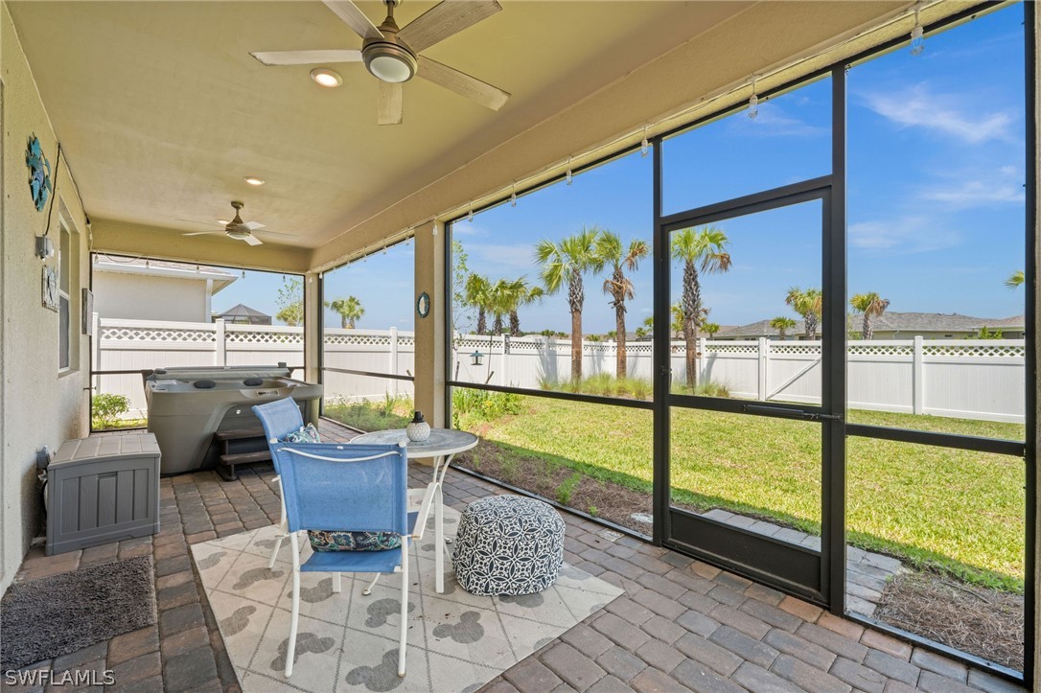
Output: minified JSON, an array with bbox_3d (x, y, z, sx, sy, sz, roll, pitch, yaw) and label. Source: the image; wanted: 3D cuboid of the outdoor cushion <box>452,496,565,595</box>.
[{"bbox_3d":[-0.065,1.080,2.480,0.630,0.360,0.630,0,0,0],"label":"outdoor cushion"}]

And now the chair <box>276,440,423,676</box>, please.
[{"bbox_3d":[-0.700,0.827,1.962,0.590,0.930,0.680,0,0,0],"label":"chair"}]

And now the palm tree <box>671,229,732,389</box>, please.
[{"bbox_3d":[5.555,-1.051,13.400,1.800,5.363,1.800,0,0,0],"label":"palm tree"}]

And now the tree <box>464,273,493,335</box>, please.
[{"bbox_3d":[-2.020,-0.949,21.000,1.500,5.159,1.500,0,0,0],"label":"tree"}]

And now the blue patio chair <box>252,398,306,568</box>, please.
[{"bbox_3d":[-1.200,0.800,2.720,0.700,0.920,0.560,0,0,-3],"label":"blue patio chair"}]

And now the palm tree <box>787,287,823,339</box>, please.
[{"bbox_3d":[13.710,-0.544,20.502,2.300,4.623,2.300,0,0,34],"label":"palm tree"}]

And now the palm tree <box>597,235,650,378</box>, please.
[{"bbox_3d":[3.579,-1.218,15.200,1.850,5.696,1.850,0,0,0],"label":"palm tree"}]

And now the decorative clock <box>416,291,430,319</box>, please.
[{"bbox_3d":[-1.075,-0.457,4.807,0.040,0.300,0.290,0,0,-41],"label":"decorative clock"}]

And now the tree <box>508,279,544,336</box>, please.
[{"bbox_3d":[0.209,-0.833,21.000,1.650,4.926,1.650,0,0,0],"label":"tree"}]

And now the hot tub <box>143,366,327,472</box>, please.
[{"bbox_3d":[-3.596,0.803,5.454,1.670,1.000,1.980,0,0,-41],"label":"hot tub"}]

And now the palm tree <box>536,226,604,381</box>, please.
[{"bbox_3d":[1.822,-1.312,15.404,2.500,5.887,2.500,0,0,7],"label":"palm tree"}]

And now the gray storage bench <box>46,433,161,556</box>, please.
[{"bbox_3d":[-2.940,0.985,3.120,0.540,0.550,0.940,0,0,-41],"label":"gray storage bench"}]

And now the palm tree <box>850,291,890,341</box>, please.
[{"bbox_3d":[17.681,-0.500,22.002,2.100,4.545,2.100,0,0,39],"label":"palm tree"}]

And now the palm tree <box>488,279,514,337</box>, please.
[{"bbox_3d":[-1.379,-1.328,29.005,2.000,6.448,2.000,0,0,-3],"label":"palm tree"}]

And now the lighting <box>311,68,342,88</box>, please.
[{"bbox_3d":[-1.336,-1.850,2.989,0.200,0.030,0.200,0,0,0],"label":"lighting"}]

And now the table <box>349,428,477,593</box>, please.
[{"bbox_3d":[-0.622,0.900,2.510,0.745,0.720,0.745,0,0,0],"label":"table"}]

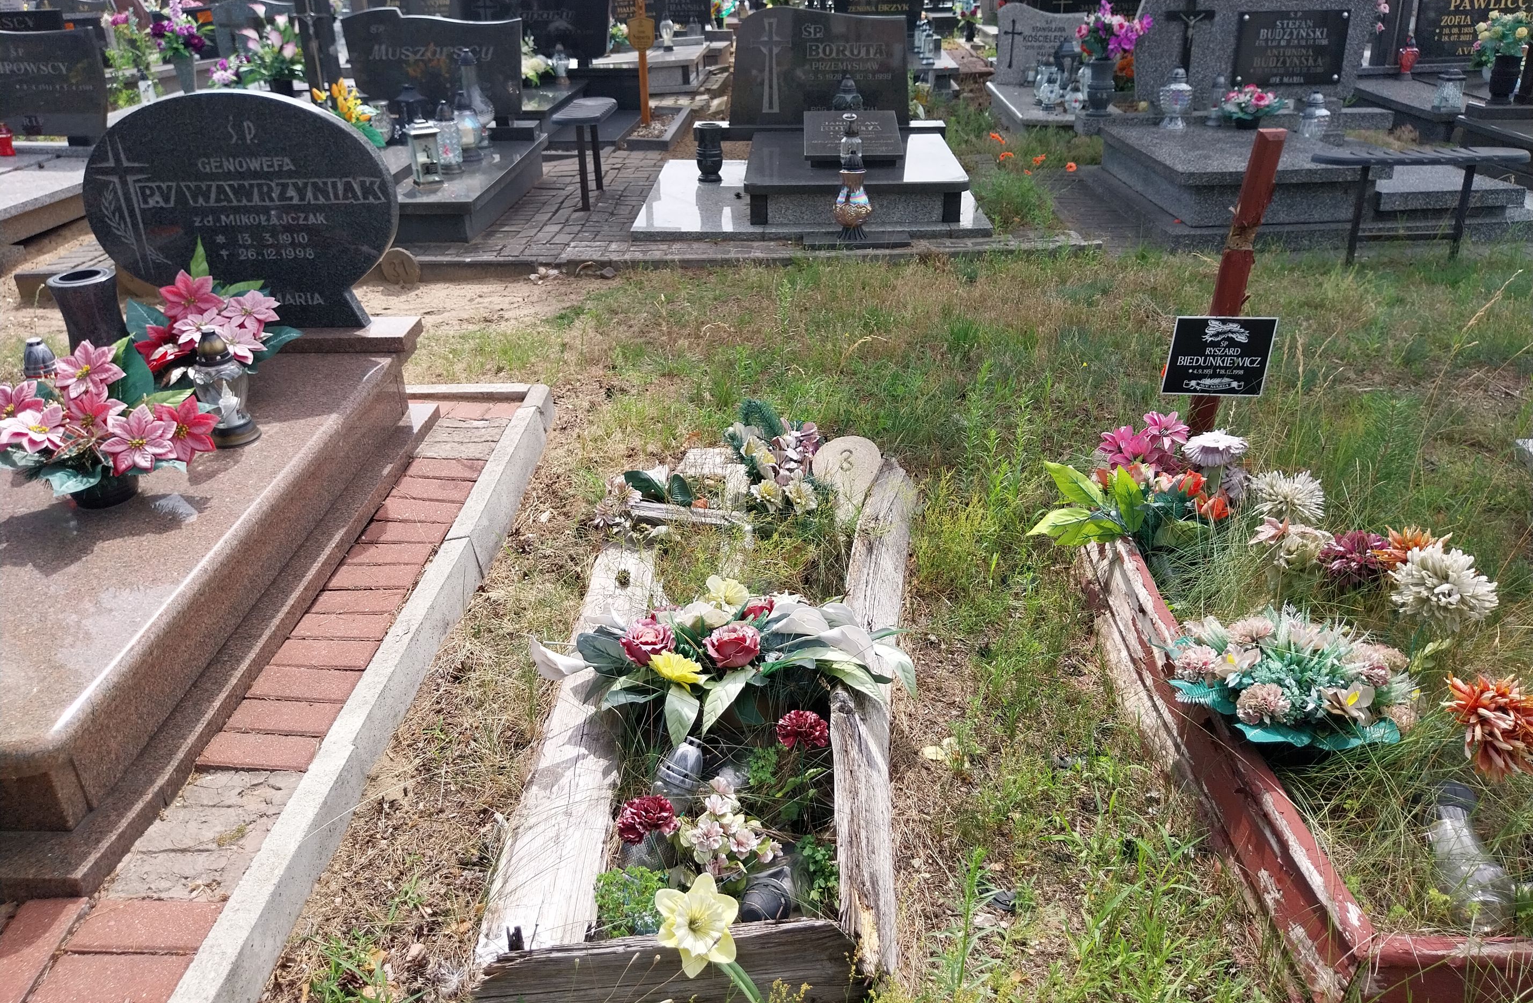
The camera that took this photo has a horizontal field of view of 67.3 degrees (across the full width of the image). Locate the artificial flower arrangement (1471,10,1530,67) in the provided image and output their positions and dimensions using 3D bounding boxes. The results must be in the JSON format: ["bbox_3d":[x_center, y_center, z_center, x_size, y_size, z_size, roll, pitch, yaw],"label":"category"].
[{"bbox_3d":[3.967,-2.499,6.217,0.310,0.290,0.280,-1,27,0],"label":"artificial flower arrangement"}]

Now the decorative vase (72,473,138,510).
[{"bbox_3d":[-1.484,-0.039,2.565,0.150,0.090,0.150,-1,26,1],"label":"decorative vase"}]

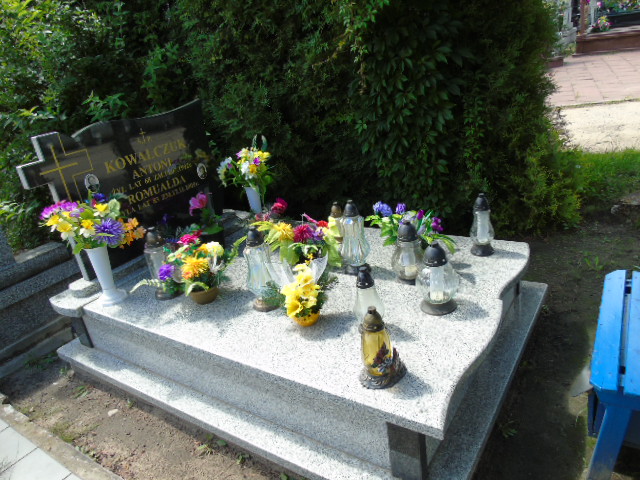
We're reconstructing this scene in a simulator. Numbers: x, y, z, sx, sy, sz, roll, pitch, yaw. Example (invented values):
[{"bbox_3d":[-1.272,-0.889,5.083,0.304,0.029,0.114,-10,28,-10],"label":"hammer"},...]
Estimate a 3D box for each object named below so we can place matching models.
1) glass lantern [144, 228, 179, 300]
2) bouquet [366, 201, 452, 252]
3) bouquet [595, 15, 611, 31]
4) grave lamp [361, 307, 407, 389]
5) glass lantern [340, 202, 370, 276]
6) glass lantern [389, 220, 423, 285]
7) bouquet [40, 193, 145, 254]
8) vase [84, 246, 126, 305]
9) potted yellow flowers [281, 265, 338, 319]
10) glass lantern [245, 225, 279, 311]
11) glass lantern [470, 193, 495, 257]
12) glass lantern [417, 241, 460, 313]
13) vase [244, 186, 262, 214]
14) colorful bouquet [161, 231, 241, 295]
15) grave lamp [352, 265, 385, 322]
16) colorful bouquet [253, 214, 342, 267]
[{"bbox_3d":[-0.748,0.108,2.174,0.140,0.335,0.140,-16,24,-18],"label":"glass lantern"},{"bbox_3d":[0.435,-0.062,2.183,0.398,0.233,0.272,-4,22,11],"label":"bouquet"},{"bbox_3d":[6.418,-4.930,10.500,0.370,0.330,0.330,6,26,30],"label":"bouquet"},{"bbox_3d":[0.180,0.314,1.425,0.141,0.254,0.131,-26,27,-36],"label":"grave lamp"},{"bbox_3d":[0.154,-0.015,2.155,0.140,0.340,0.140,-6,23,4],"label":"glass lantern"},{"bbox_3d":[0.378,0.047,1.981,0.136,0.276,0.136,-5,22,11],"label":"glass lantern"},{"bbox_3d":[-1.063,-0.077,2.160,0.450,0.270,0.340,-21,26,-29],"label":"bouquet"},{"bbox_3d":[-1.054,0.163,2.252,0.150,0.260,0.150,-19,25,-24],"label":"vase"},{"bbox_3d":[-0.053,0.210,1.800,0.210,0.235,0.190,-8,22,0],"label":"potted yellow flowers"},{"bbox_3d":[-0.260,0.115,1.949,0.126,0.364,0.126,-12,22,-8],"label":"glass lantern"},{"bbox_3d":[0.748,-0.079,2.127,0.114,0.291,0.114,-1,23,19],"label":"glass lantern"},{"bbox_3d":[0.447,0.143,1.761,0.165,0.275,0.165,-2,23,14],"label":"glass lantern"},{"bbox_3d":[-0.393,-0.214,2.954,0.121,0.262,0.121,-12,22,-7],"label":"vase"},{"bbox_3d":[-0.562,0.123,2.118,0.349,0.233,0.272,-15,23,-15],"label":"colorful bouquet"},{"bbox_3d":[0.178,0.215,1.699,0.125,0.260,0.125,-6,23,6],"label":"grave lamp"},{"bbox_3d":[-0.102,0.033,2.160,0.398,0.223,0.272,-10,22,-3],"label":"colorful bouquet"}]

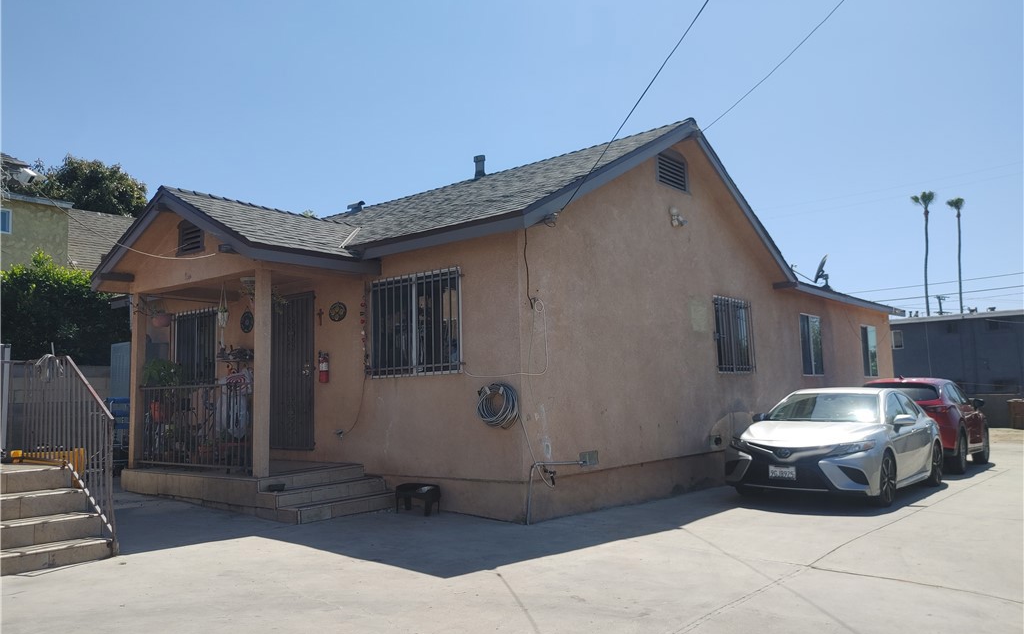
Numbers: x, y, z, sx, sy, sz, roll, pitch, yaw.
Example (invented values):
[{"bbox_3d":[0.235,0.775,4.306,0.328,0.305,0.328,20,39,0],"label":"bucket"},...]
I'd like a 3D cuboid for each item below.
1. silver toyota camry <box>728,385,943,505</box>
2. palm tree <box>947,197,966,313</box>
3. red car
[{"bbox_3d":[4.689,1.702,10.837,1.860,1.450,4.880,-5,-8,39],"label":"silver toyota camry"},{"bbox_3d":[47.512,-1.920,80.467,2.400,21.660,2.400,-5,-7,31],"label":"palm tree"},{"bbox_3d":[7.830,2.014,14.827,1.860,1.670,4.550,-4,-8,38],"label":"red car"}]

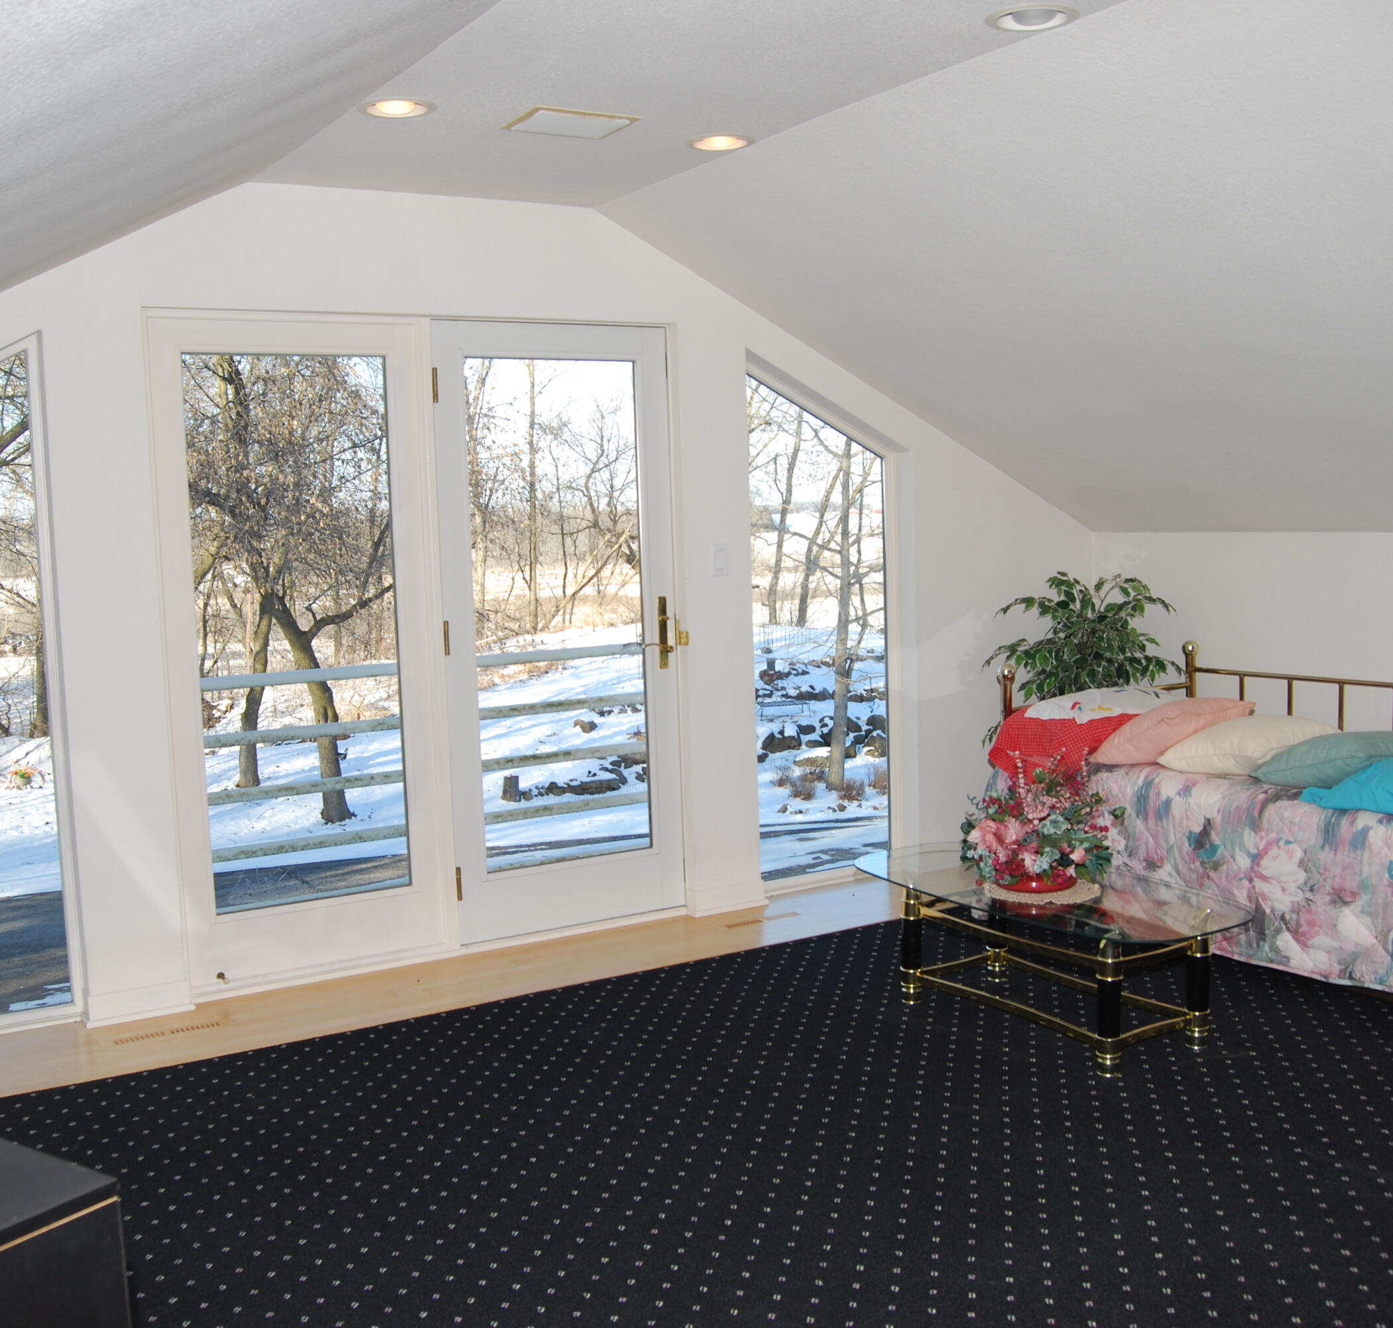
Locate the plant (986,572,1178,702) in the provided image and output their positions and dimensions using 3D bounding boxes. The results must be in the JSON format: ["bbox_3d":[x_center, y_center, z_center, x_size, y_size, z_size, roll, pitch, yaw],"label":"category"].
[{"bbox_3d":[1.496,0.234,5.817,0.720,1.190,0.700,-6,7,-31],"label":"plant"}]

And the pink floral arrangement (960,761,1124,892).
[{"bbox_3d":[0.986,0.448,4.308,0.440,0.360,0.430,-2,6,0],"label":"pink floral arrangement"}]

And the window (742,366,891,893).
[{"bbox_3d":[0.506,-0.130,5.730,0.670,1.930,0.080,-6,7,-31],"label":"window"}]

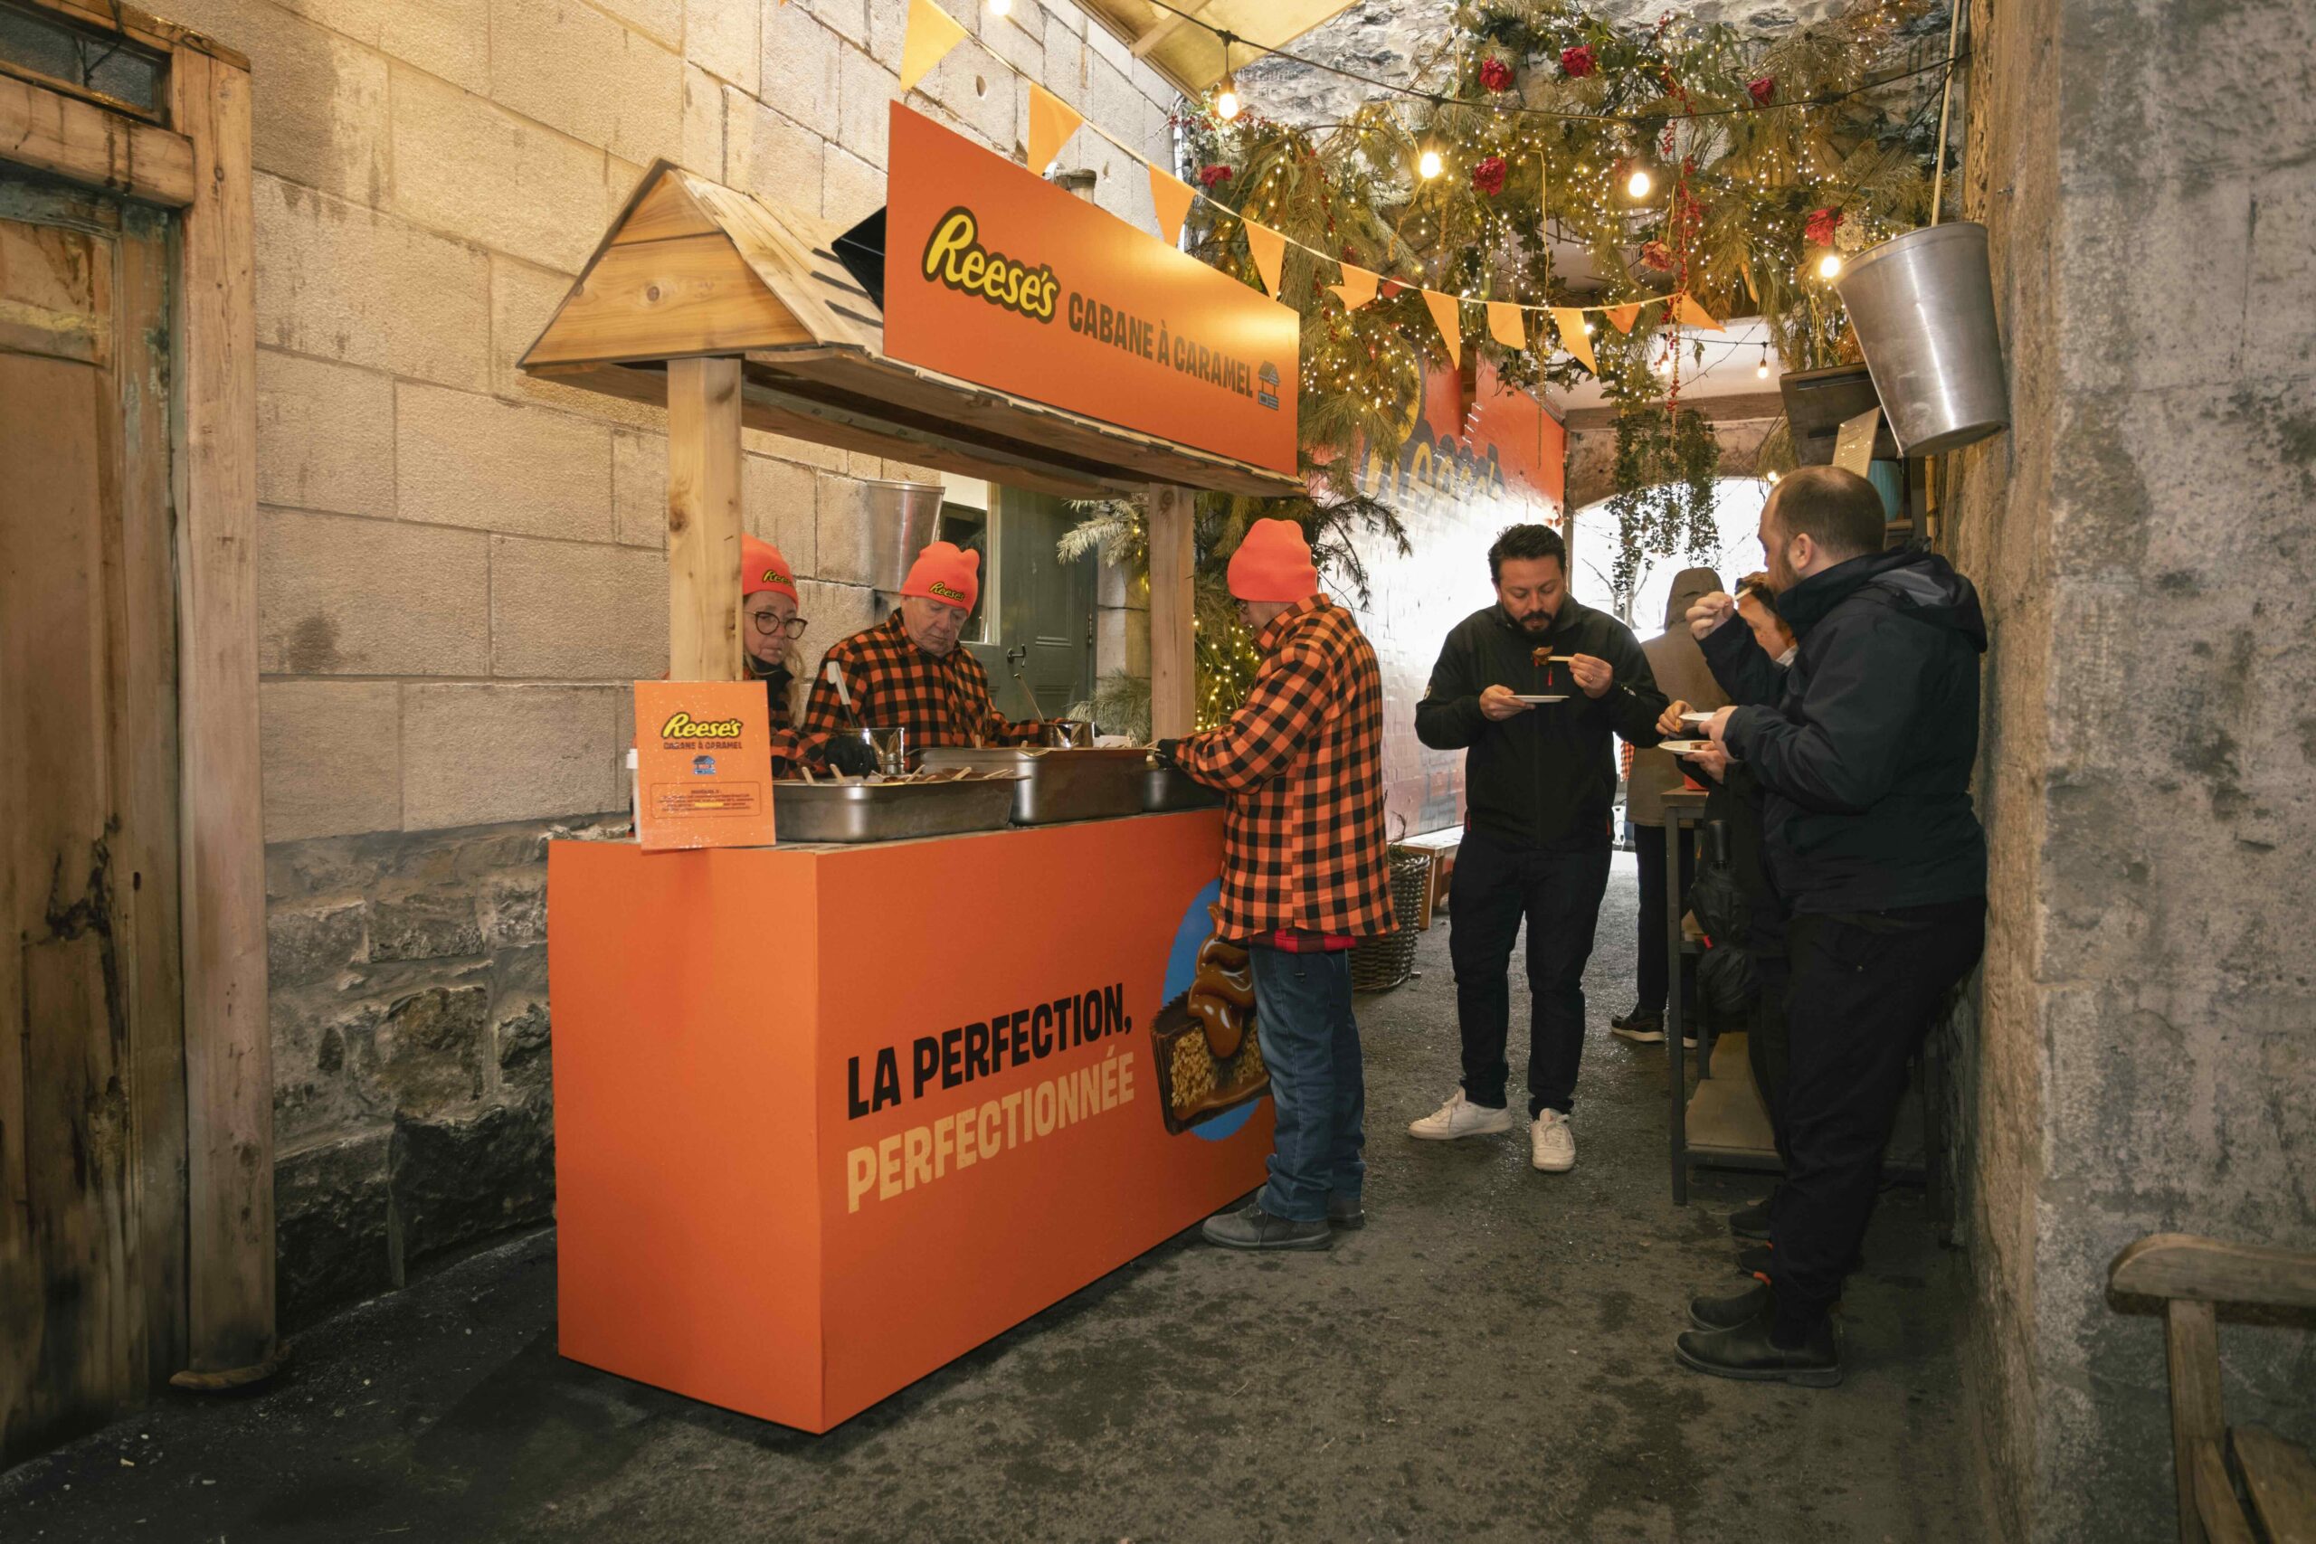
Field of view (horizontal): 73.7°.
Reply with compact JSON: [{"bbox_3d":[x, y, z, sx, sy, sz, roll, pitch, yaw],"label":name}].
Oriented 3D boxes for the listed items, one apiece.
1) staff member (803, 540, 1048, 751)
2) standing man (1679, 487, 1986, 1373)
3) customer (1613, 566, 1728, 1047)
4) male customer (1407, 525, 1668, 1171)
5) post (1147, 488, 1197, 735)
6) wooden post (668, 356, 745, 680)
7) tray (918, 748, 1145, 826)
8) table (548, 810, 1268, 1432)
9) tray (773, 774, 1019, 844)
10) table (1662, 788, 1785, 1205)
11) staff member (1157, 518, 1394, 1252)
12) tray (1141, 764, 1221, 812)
[{"bbox_3d":[-0.644,0.236,4.208,0.500,1.720,0.620,1,2,44],"label":"staff member"},{"bbox_3d":[1.252,0.269,2.897,0.560,1.690,0.580,0,2,27],"label":"standing man"},{"bbox_3d":[2.002,0.119,5.821,0.520,1.760,0.420,-1,2,-14],"label":"customer"},{"bbox_3d":[1.069,0.172,4.391,0.720,1.755,0.520,0,2,9],"label":"male customer"},{"bbox_3d":[0.043,-0.340,4.139,0.090,0.838,0.090,1,2,31],"label":"post"},{"bbox_3d":[-0.796,-0.291,2.742,0.090,0.838,0.090,1,2,31],"label":"wooden post"},{"bbox_3d":[-0.287,0.030,3.706,0.325,0.152,0.530,0,2,31],"label":"tray"},{"bbox_3d":[-0.396,0.610,3.603,0.690,1.000,1.850,0,2,31],"label":"table"},{"bbox_3d":[-0.549,0.072,3.123,0.325,0.104,0.530,0,2,31],"label":"tray"},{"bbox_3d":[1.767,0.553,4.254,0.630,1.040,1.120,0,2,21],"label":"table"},{"bbox_3d":[0.319,0.236,3.672,0.620,1.680,0.530,1,2,25],"label":"staff member"},{"bbox_3d":[-0.017,0.037,3.914,0.330,0.100,0.530,1,2,31],"label":"tray"}]

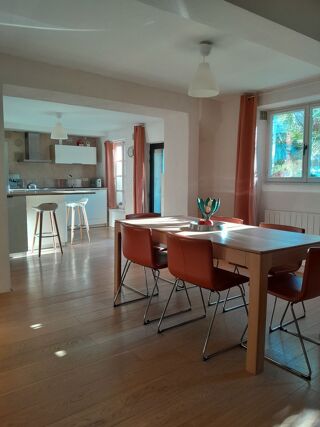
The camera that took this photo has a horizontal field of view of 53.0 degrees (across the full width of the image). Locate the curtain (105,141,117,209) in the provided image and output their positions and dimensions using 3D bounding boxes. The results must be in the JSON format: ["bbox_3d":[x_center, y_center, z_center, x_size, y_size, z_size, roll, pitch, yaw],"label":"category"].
[{"bbox_3d":[-1.175,-0.921,7.628,0.130,1.570,0.450,-3,7,-30],"label":"curtain"}]

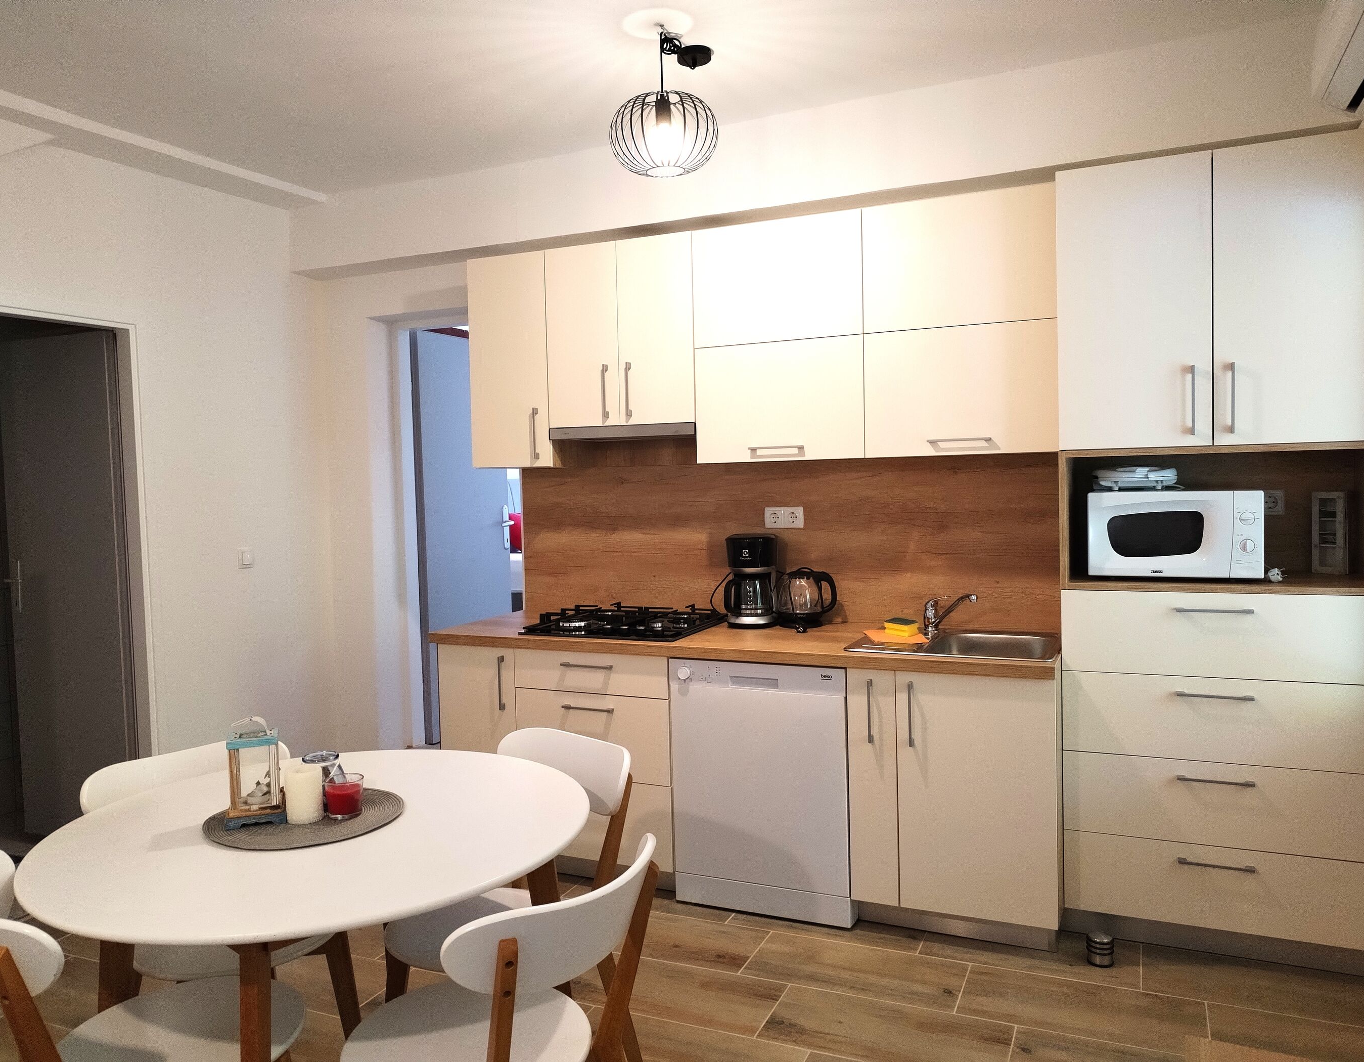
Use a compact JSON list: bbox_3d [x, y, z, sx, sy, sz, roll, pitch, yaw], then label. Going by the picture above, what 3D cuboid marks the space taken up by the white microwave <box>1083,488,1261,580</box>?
[{"bbox_3d":[1.478,0.007,3.193,0.457,0.257,0.347,0,3,25],"label":"white microwave"}]

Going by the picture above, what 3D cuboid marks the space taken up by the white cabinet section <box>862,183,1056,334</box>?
[{"bbox_3d":[0.925,-0.843,3.456,0.592,0.401,0.360,0,3,25],"label":"white cabinet section"}]

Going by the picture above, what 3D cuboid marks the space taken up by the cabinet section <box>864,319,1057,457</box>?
[{"bbox_3d":[0.935,-0.445,3.474,0.592,0.395,0.360,0,3,25],"label":"cabinet section"}]

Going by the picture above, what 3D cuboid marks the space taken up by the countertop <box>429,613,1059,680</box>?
[{"bbox_3d":[0.199,0.373,3.715,2.171,0.040,0.683,0,3,25],"label":"countertop"}]

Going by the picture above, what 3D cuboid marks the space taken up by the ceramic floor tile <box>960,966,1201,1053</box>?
[{"bbox_3d":[1.028,1.232,2.739,0.595,0.010,0.299,0,3,24],"label":"ceramic floor tile"}]

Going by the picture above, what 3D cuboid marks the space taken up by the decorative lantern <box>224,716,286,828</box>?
[{"bbox_3d":[-0.828,0.459,2.069,0.108,0.204,0.101,-2,3,-17],"label":"decorative lantern"}]

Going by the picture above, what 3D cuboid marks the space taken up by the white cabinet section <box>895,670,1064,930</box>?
[{"bbox_3d":[0.979,0.762,3.365,0.454,0.717,0.580,0,3,25],"label":"white cabinet section"}]

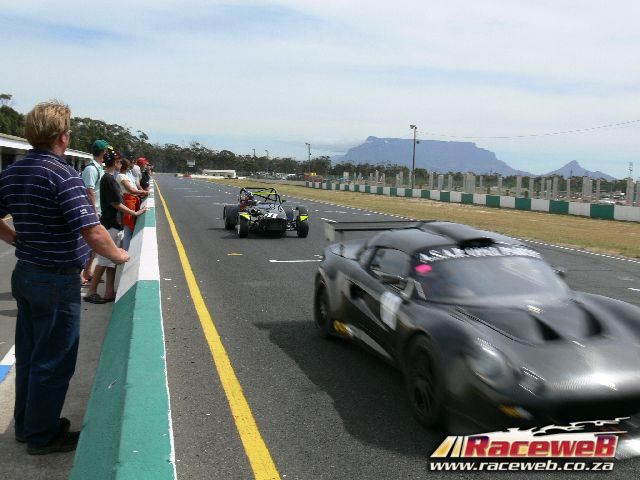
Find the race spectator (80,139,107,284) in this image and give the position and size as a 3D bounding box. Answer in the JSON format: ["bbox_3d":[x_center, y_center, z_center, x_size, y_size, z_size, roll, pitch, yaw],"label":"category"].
[{"bbox_3d":[-2.834,-0.359,8.150,0.420,1.820,0.500,-3,7,-30],"label":"race spectator"}]

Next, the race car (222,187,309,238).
[{"bbox_3d":[-1.391,-0.731,16.225,1.670,1.130,3.200,-1,6,-17],"label":"race car"}]

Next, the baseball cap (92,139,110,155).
[{"bbox_3d":[-2.742,-1.178,8.120,0.250,0.140,0.180,-2,7,-28],"label":"baseball cap"}]

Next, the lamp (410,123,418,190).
[{"bbox_3d":[9.831,-8.696,68.000,0.750,6.743,0.450,-1,6,-14],"label":"lamp"}]

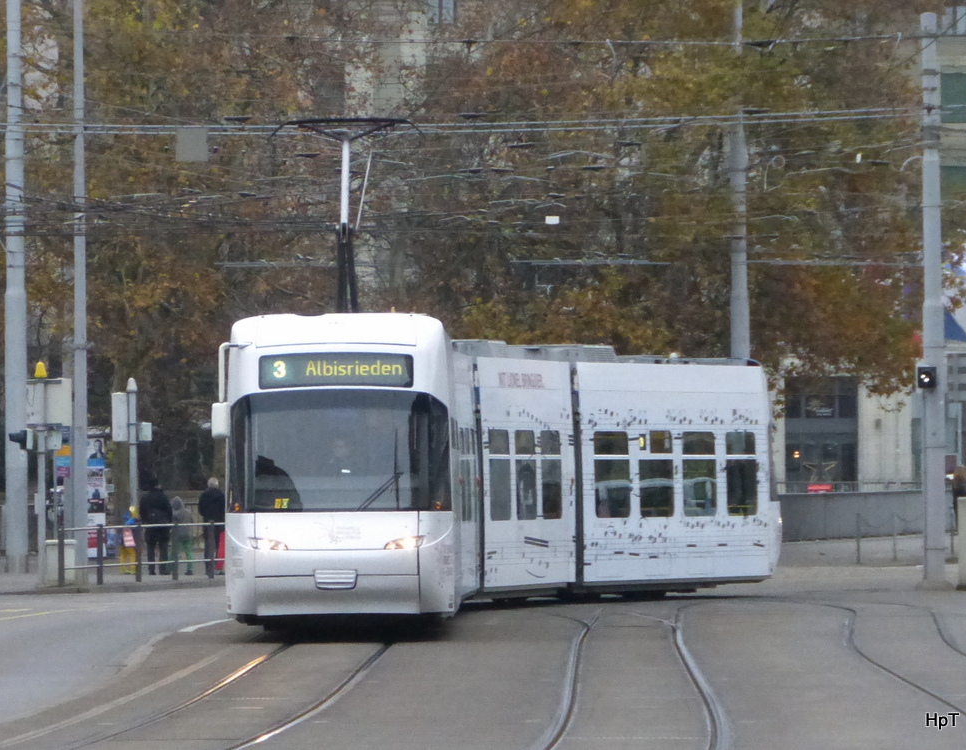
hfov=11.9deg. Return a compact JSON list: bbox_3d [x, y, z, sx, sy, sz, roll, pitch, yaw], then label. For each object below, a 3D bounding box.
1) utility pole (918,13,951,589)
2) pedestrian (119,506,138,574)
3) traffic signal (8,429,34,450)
[{"bbox_3d":[6.864,-1.129,70.500,0.450,8.800,0.450,0,-1,0],"label":"utility pole"},{"bbox_3d":[-6.157,2.882,80.500,0.360,1.180,0.300,-1,-1,7],"label":"pedestrian"},{"bbox_3d":[-7.205,1.005,72.000,0.400,0.330,0.280,-1,-1,6],"label":"traffic signal"}]

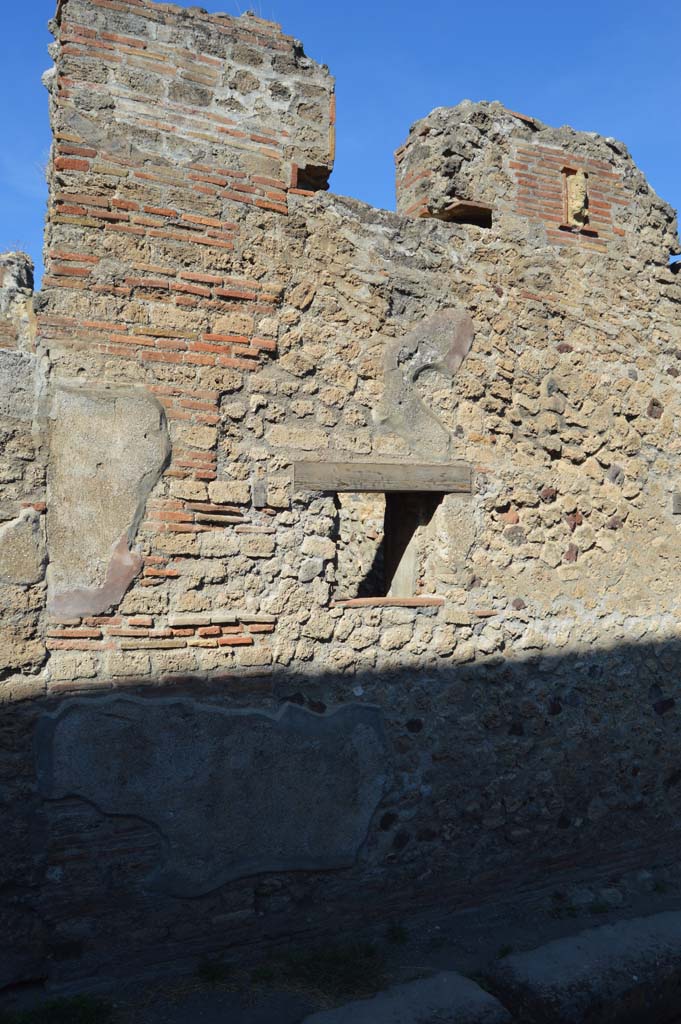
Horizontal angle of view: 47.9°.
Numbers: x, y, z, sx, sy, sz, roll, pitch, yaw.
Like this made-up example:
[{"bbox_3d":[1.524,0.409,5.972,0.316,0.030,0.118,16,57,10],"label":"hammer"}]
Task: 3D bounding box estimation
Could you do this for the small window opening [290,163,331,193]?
[{"bbox_3d":[-0.182,-1.661,3.939,0.210,0.120,0.220,1,-5,-20],"label":"small window opening"}]

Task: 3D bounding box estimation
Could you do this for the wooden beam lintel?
[{"bbox_3d":[0.195,-0.160,3.931,0.961,0.138,0.200,1,-5,-20],"label":"wooden beam lintel"}]

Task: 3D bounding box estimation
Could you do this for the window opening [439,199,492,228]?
[{"bbox_3d":[0.626,-1.597,4.244,0.342,0.107,0.250,1,-5,-20],"label":"window opening"}]

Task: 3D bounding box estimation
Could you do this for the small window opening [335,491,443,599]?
[{"bbox_3d":[0.194,0.175,3.954,0.584,0.532,0.300,1,-5,-20],"label":"small window opening"}]

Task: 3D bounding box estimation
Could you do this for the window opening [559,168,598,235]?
[{"bbox_3d":[1.317,-1.773,4.485,0.193,0.366,0.200,1,-5,-20],"label":"window opening"}]

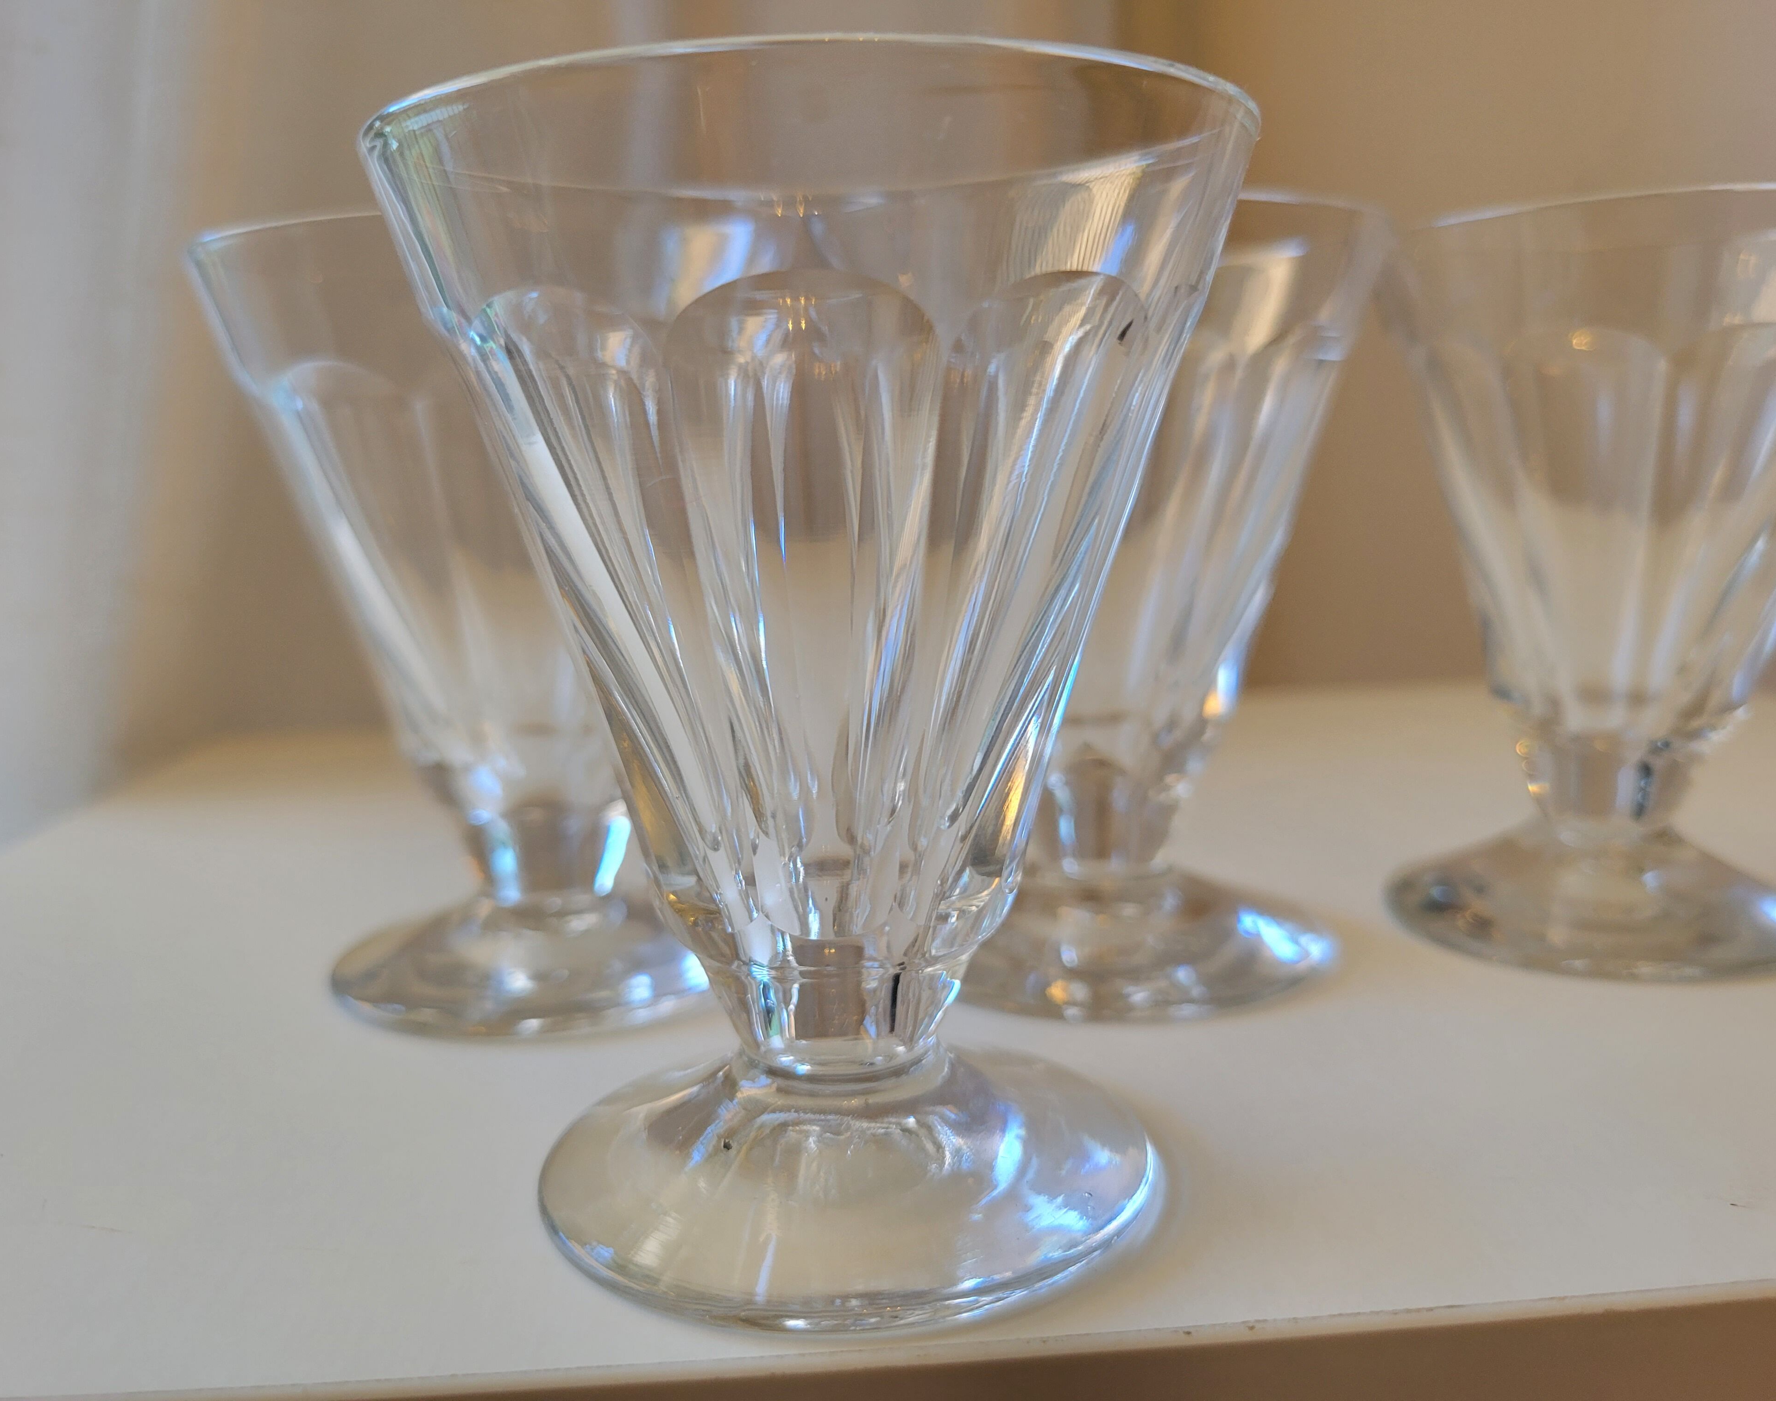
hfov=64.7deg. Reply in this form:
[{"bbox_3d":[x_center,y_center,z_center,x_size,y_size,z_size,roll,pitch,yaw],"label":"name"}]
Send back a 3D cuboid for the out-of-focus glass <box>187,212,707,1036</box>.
[{"bbox_3d":[-0.049,-0.010,0.197,0.078,0.099,0.078,-2,10,0],"label":"out-of-focus glass"}]

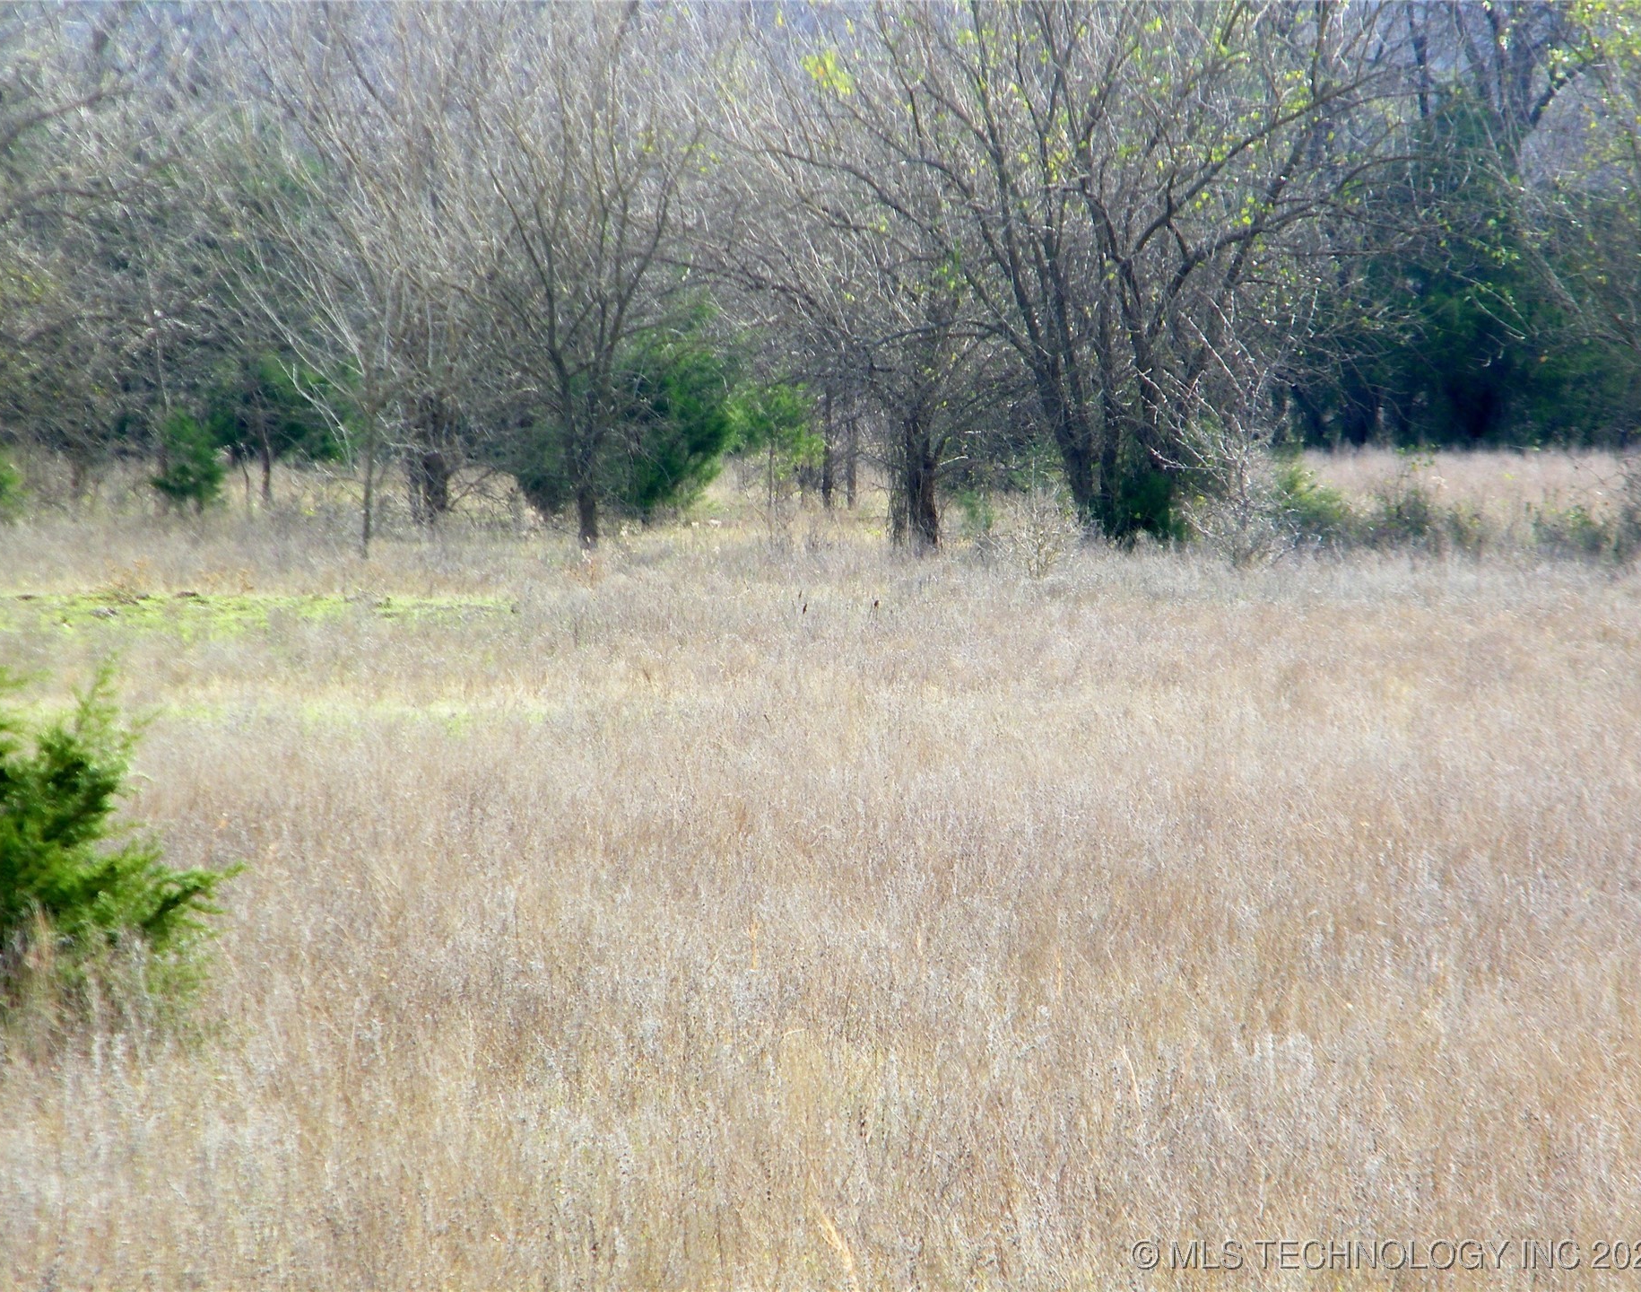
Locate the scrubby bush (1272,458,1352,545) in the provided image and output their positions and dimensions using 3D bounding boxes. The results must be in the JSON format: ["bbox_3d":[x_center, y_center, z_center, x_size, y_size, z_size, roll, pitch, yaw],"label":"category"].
[{"bbox_3d":[5.652,-1.649,138.000,0.950,1.020,0.920,0,1,0],"label":"scrubby bush"}]

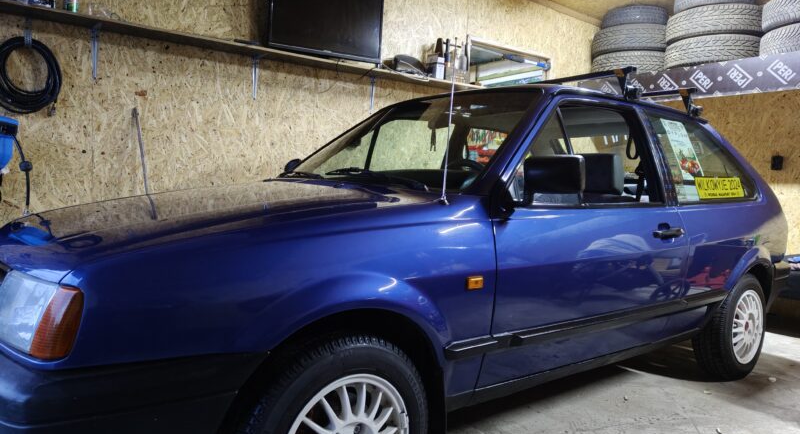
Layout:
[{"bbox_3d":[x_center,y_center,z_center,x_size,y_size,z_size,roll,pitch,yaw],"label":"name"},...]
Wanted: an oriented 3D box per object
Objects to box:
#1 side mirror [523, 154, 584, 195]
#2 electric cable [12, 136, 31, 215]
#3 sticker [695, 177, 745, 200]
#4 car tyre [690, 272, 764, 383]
[{"bbox_3d":[0.421,-0.114,1.514,0.158,0.100,0.062,5,5,36],"label":"side mirror"},{"bbox_3d":[-1.716,-0.188,2.515,0.082,0.371,0.050,0,5,-35],"label":"electric cable"},{"bbox_3d":[1.472,-0.133,2.544,0.466,0.095,0.005,-1,-11,-37],"label":"sticker"},{"bbox_3d":[1.684,0.543,2.819,0.530,0.530,0.170,-1,3,-37],"label":"car tyre"}]

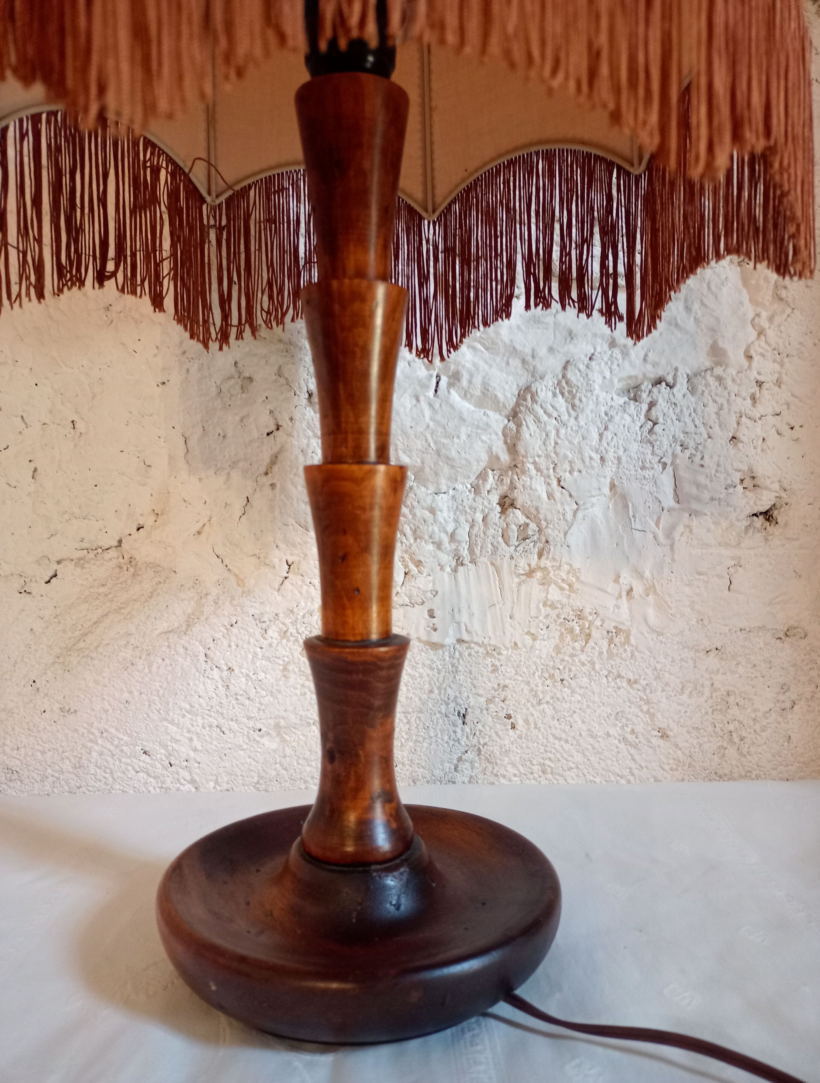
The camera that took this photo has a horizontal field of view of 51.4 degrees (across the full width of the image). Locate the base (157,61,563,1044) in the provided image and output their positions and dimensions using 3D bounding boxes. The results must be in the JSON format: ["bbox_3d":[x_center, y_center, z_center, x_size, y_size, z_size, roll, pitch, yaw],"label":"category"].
[{"bbox_3d":[-0.025,-0.003,0.401,0.188,0.407,0.188,-1,3,0],"label":"base"}]

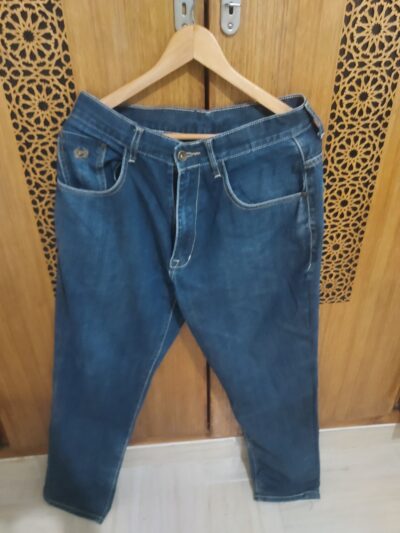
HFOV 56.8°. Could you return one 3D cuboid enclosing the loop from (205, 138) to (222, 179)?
[{"bbox_3d":[0.021,-0.164,0.566,0.011,0.059,0.005,-21,33,-5],"label":"loop"}]

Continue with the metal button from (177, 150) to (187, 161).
[{"bbox_3d":[-0.028,-0.170,0.565,0.015,0.015,0.005,-6,30,-8],"label":"metal button"}]

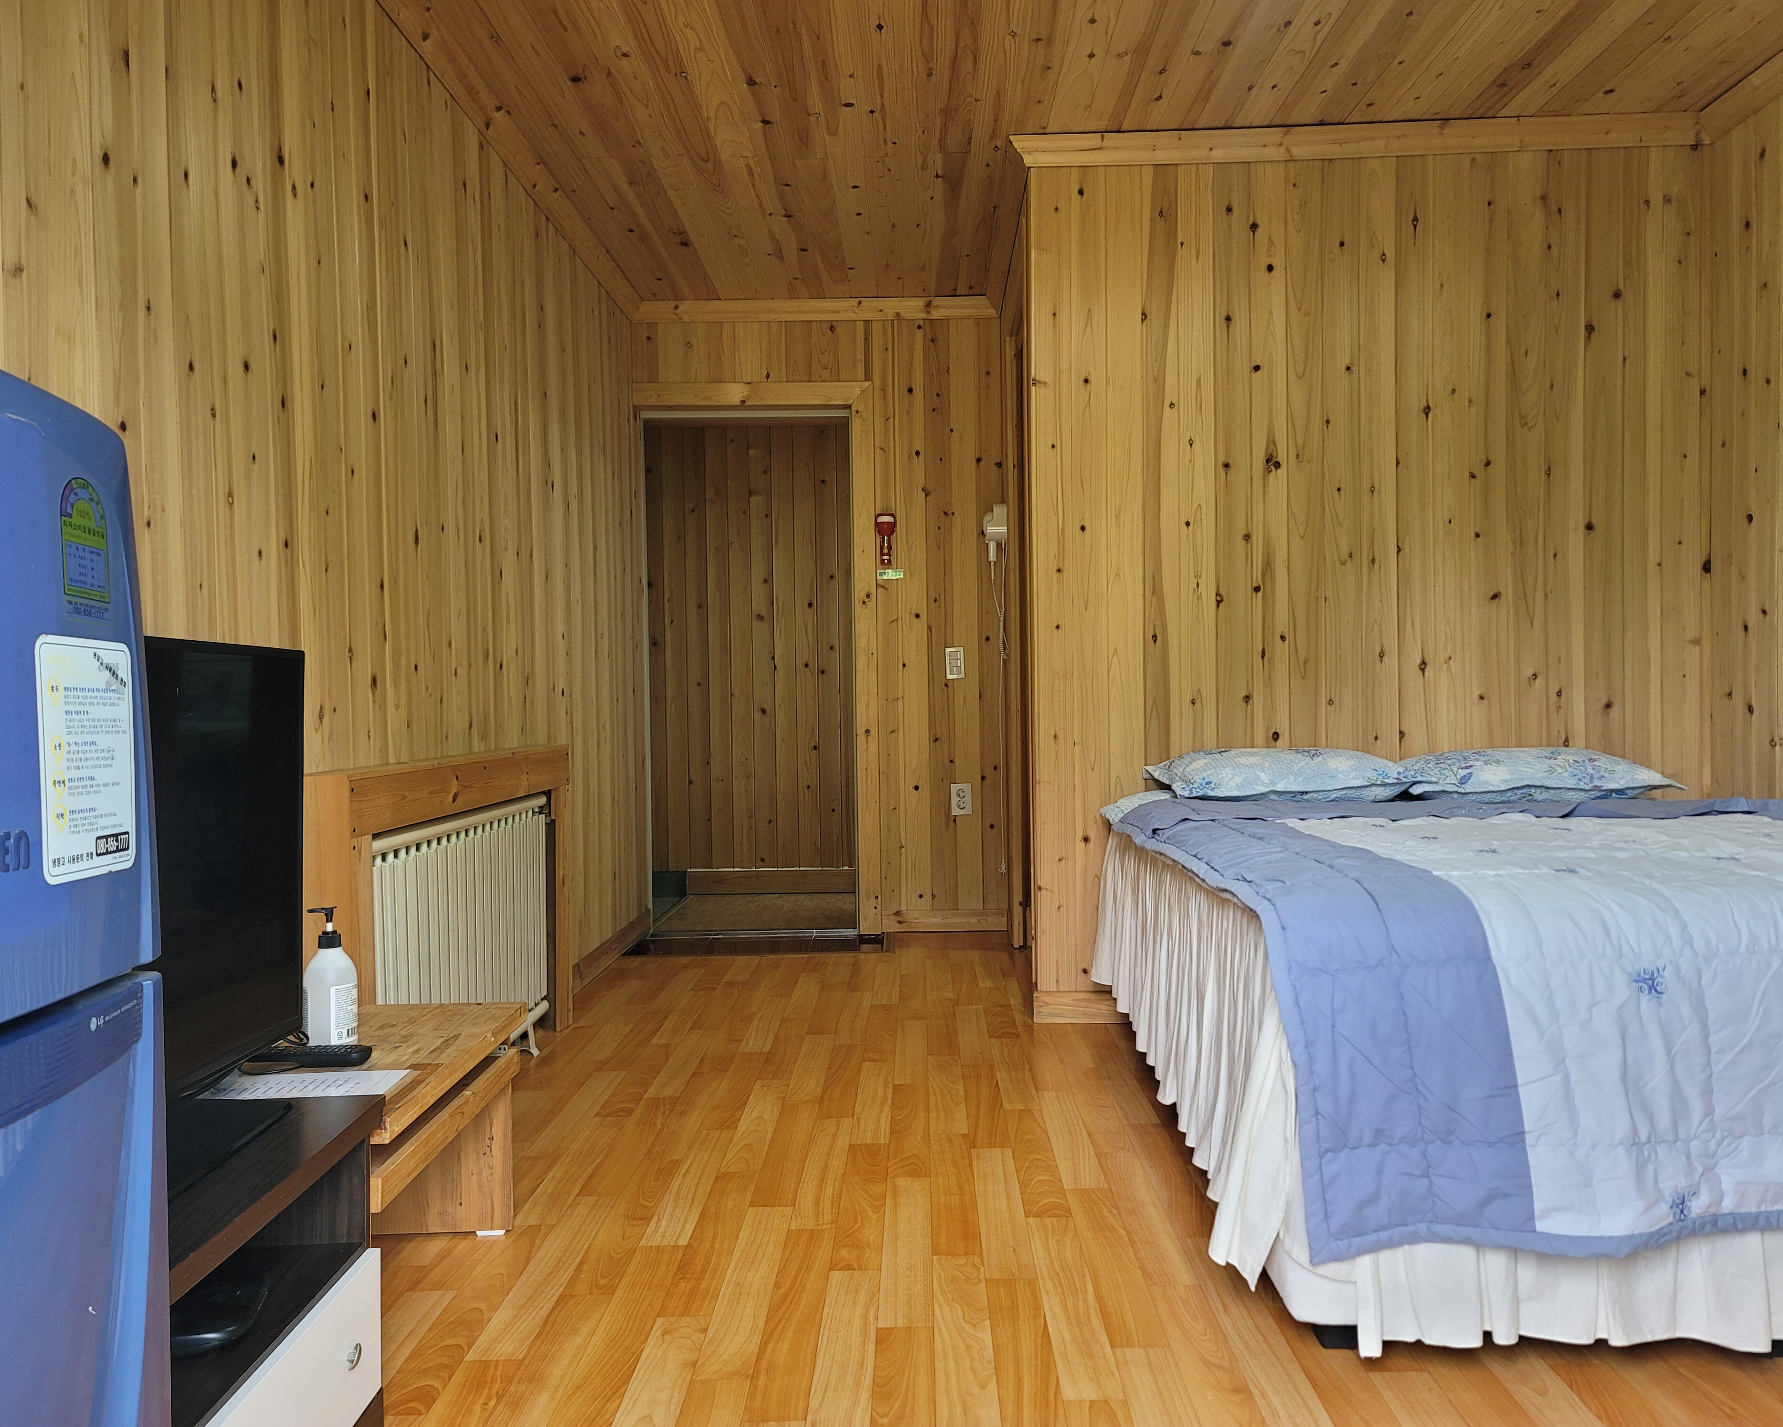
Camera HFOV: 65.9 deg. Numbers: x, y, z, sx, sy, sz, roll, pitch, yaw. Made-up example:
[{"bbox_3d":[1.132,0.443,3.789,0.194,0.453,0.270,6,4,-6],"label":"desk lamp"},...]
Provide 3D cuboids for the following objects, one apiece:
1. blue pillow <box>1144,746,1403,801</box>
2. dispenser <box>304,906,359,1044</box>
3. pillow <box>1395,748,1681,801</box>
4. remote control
[{"bbox_3d":[1.005,0.148,3.570,0.650,0.125,0.440,-1,1,2],"label":"blue pillow"},{"bbox_3d":[-0.887,0.417,2.175,0.088,0.218,0.087,-1,1,-4],"label":"dispenser"},{"bbox_3d":[1.620,0.151,3.560,0.680,0.125,0.440,-1,1,2],"label":"pillow"},{"bbox_3d":[-0.886,0.518,2.080,0.200,0.022,0.048,-1,1,3],"label":"remote control"}]

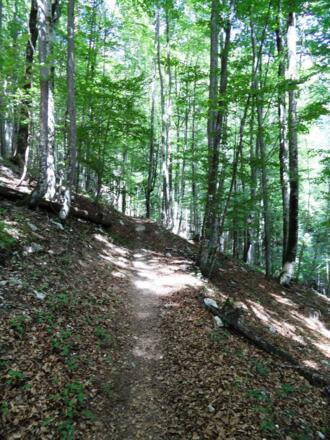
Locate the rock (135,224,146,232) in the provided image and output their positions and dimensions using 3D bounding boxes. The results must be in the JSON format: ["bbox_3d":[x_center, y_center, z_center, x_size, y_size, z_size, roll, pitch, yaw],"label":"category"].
[{"bbox_3d":[-0.931,0.323,11.596,0.400,0.240,0.320,1,1,-5],"label":"rock"}]

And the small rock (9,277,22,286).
[{"bbox_3d":[-1.981,0.815,4.042,0.175,0.110,0.140,1,1,-26],"label":"small rock"}]

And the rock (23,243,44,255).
[{"bbox_3d":[-2.361,0.512,5.478,0.340,0.180,0.260,1,1,-23],"label":"rock"}]

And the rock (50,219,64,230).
[{"bbox_3d":[-2.599,0.109,7.375,0.330,0.210,0.250,1,1,-19],"label":"rock"}]

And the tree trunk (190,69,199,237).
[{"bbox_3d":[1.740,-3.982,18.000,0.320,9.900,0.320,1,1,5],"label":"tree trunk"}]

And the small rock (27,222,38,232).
[{"bbox_3d":[-2.842,0.161,6.560,0.240,0.170,0.200,1,1,-23],"label":"small rock"}]

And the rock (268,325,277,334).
[{"bbox_3d":[1.739,1.772,4.936,0.125,0.120,0.120,2,1,20],"label":"rock"}]

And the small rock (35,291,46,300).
[{"bbox_3d":[-1.545,0.937,3.786,0.135,0.100,0.120,1,1,-22],"label":"small rock"}]

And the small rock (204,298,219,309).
[{"bbox_3d":[0.755,1.356,4.954,0.210,0.130,0.180,1,1,9],"label":"small rock"}]

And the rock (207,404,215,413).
[{"bbox_3d":[0.360,1.493,2.416,0.058,0.045,0.055,1,1,9],"label":"rock"}]

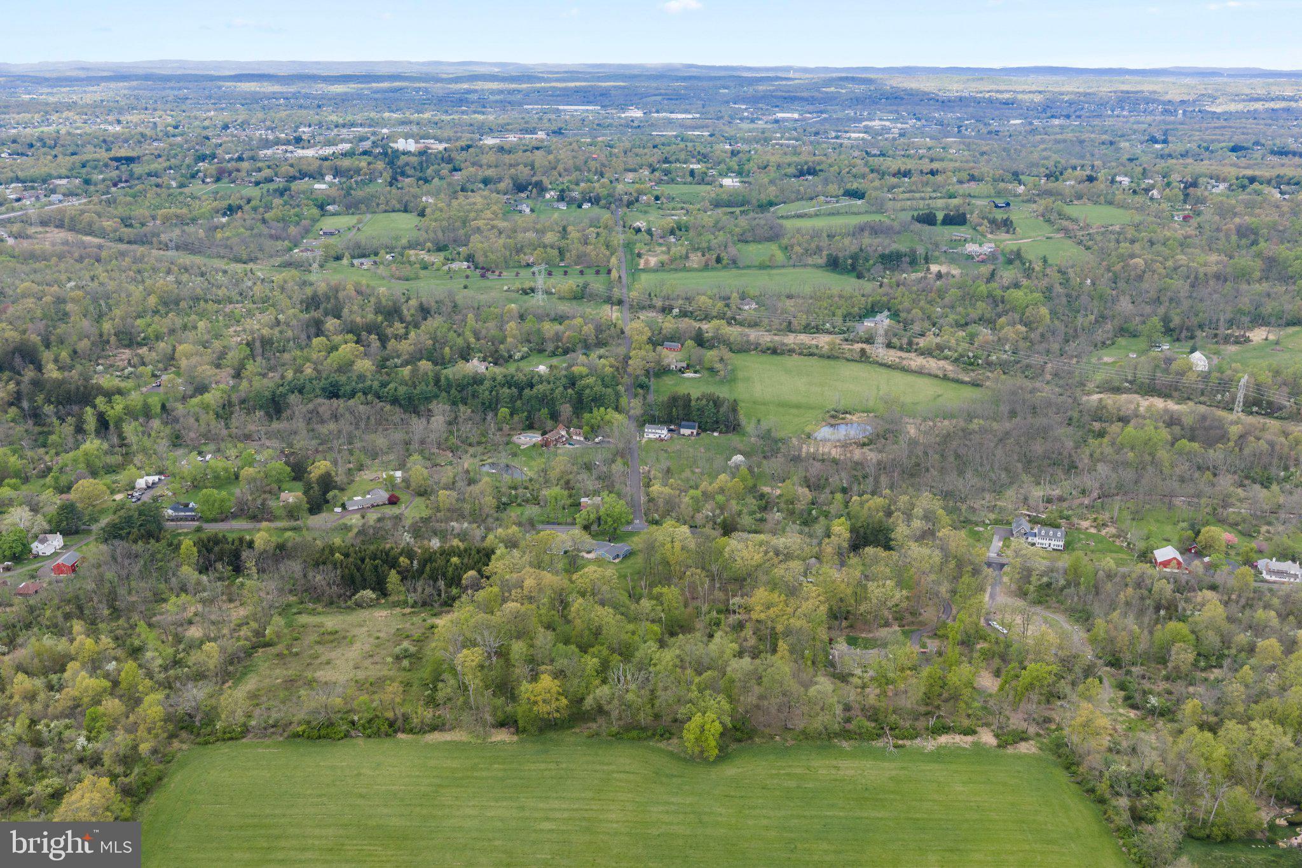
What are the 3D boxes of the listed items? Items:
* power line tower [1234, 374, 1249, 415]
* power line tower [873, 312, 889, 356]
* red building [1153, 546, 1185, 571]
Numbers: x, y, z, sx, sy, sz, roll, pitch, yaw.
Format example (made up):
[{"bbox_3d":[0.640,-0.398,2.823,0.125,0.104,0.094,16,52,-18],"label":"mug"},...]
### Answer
[{"bbox_3d":[383.954,-23.778,659.837,7.500,28.500,20.000,15,25,36],"label":"power line tower"},{"bbox_3d":[180.998,-78.625,795.855,8.000,34.500,20.500,15,25,36],"label":"power line tower"},{"bbox_3d":[233.192,56.049,455.153,10.400,7.400,11.600,6,21,15],"label":"red building"}]

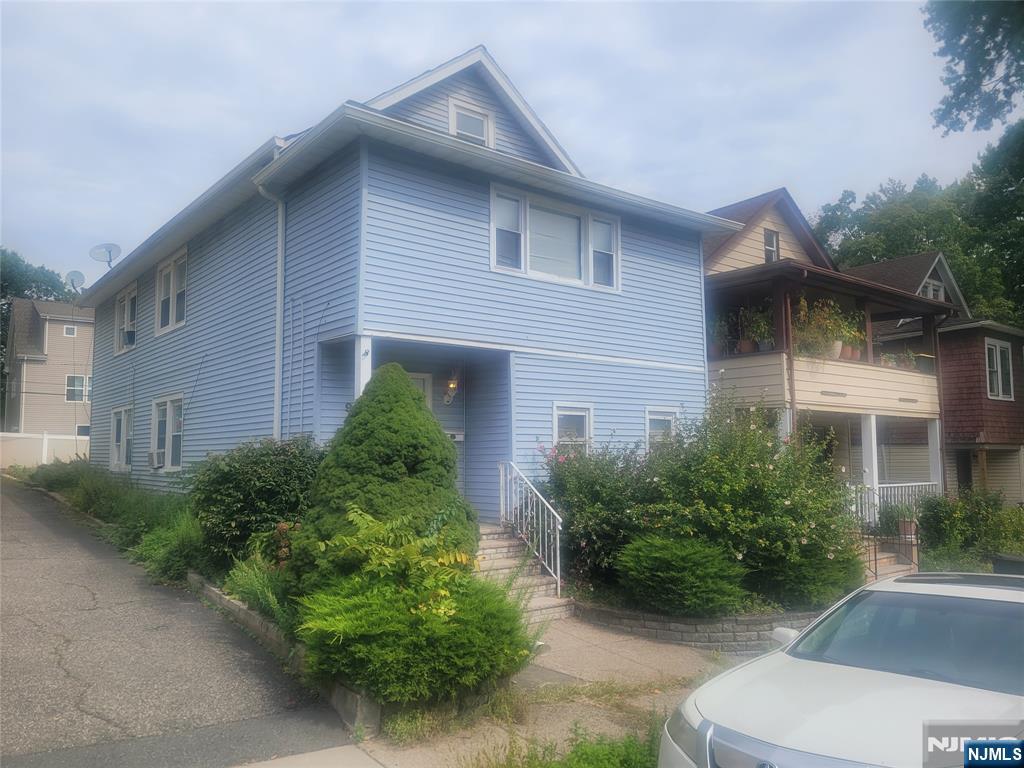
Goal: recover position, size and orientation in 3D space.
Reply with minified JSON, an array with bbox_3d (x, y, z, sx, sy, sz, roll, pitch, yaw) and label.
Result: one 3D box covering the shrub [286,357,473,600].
[{"bbox_3d":[-1.345,1.144,7.991,1.900,2.650,1.900,0,-5,0],"label":"shrub"}]

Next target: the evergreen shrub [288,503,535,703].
[{"bbox_3d":[-0.837,1.865,6.910,2.200,1.500,1.750,4,-7,-39],"label":"evergreen shrub"}]

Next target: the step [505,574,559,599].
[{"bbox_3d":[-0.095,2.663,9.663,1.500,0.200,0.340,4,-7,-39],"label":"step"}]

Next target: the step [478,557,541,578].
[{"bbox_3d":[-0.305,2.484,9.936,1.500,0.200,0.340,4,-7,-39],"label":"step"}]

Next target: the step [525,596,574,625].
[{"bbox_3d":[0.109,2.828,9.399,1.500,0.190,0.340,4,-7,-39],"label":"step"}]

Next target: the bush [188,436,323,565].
[{"bbox_3d":[-3.259,1.535,9.885,1.650,1.650,1.750,4,-7,-39],"label":"bush"}]

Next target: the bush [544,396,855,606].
[{"bbox_3d":[2.847,1.462,10.746,4.400,2.650,2.800,4,-7,-39],"label":"bush"}]

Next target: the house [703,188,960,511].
[{"bbox_3d":[3.533,0.053,20.652,7.200,8.700,13.000,4,-7,-39],"label":"house"}]

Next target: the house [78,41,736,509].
[{"bbox_3d":[-4.115,-1.133,17.744,7.700,8.960,16.200,4,-7,-39],"label":"house"}]

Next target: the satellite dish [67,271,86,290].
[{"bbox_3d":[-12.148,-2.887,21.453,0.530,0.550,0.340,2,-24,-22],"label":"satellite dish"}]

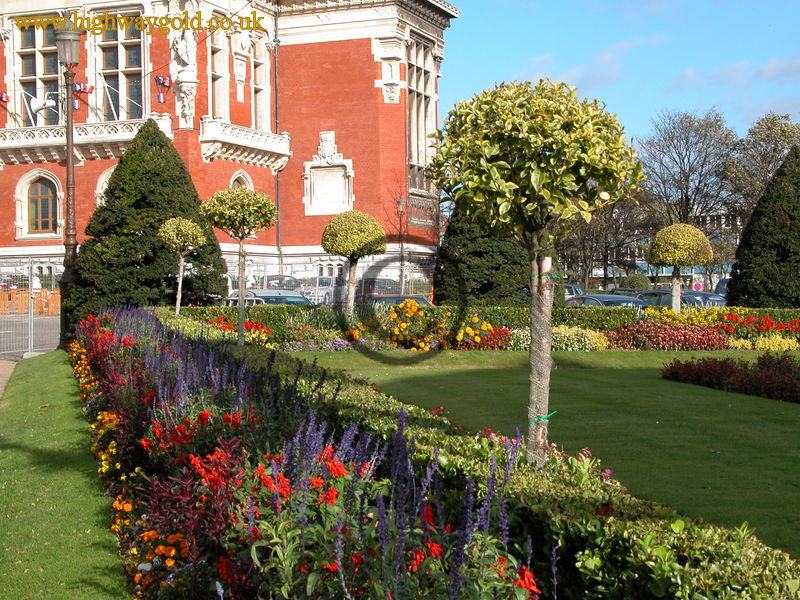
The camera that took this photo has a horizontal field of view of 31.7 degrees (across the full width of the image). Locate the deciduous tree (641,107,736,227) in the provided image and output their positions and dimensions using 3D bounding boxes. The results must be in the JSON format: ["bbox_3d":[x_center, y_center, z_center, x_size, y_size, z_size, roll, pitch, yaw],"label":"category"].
[{"bbox_3d":[17.334,-5.500,85.000,6.300,11.500,6.300,-1,1,0],"label":"deciduous tree"}]

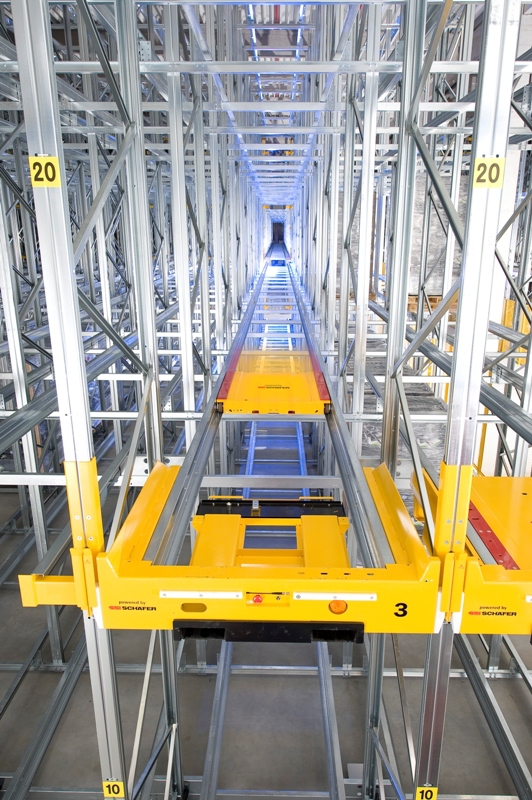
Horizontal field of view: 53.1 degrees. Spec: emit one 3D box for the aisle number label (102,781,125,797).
[{"bbox_3d":[-0.706,1.803,2.466,0.095,0.095,0.004,0,16,1],"label":"aisle number label"}]

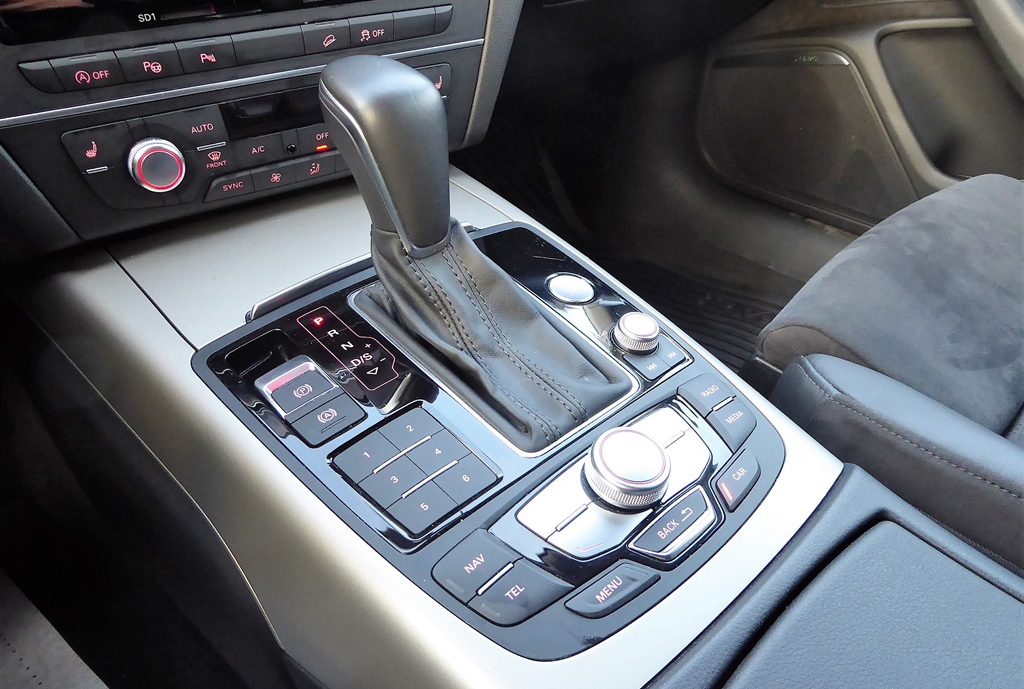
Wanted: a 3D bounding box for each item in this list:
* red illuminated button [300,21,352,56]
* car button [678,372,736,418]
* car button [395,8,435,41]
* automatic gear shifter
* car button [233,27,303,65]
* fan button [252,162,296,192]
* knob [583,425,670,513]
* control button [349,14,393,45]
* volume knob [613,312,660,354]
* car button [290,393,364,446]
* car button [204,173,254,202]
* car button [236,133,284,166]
[{"bbox_3d":[-0.104,-0.172,0.414,0.028,0.015,0.009,-23,36,-29],"label":"red illuminated button"},{"bbox_3d":[0.095,0.027,0.364,0.028,0.009,0.019,-23,51,-40],"label":"car button"},{"bbox_3d":[-0.061,-0.201,0.461,0.030,0.016,0.009,-23,43,-30],"label":"car button"},{"bbox_3d":[-0.025,-0.065,0.389,0.215,0.120,0.094,37,46,27],"label":"automatic gear shifter"},{"bbox_3d":[-0.131,-0.161,0.398,0.039,0.015,0.009,-23,36,-29],"label":"car button"},{"bbox_3d":[-0.138,-0.098,0.427,0.026,0.013,0.009,-23,36,-29],"label":"fan button"},{"bbox_3d":[0.054,0.056,0.341,0.038,0.015,0.038,7,41,-6],"label":"knob"},{"bbox_3d":[-0.081,-0.182,0.427,0.028,0.015,0.009,-23,36,-29],"label":"control button"},{"bbox_3d":[0.072,-0.007,0.425,0.025,0.011,0.025,7,41,-6],"label":"volume knob"},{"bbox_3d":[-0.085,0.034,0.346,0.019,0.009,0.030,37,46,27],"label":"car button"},{"bbox_3d":[-0.160,-0.089,0.414,0.028,0.014,0.009,-23,36,-29],"label":"car button"},{"bbox_3d":[-0.151,-0.116,0.441,0.029,0.016,0.007,-23,43,-30],"label":"car button"}]

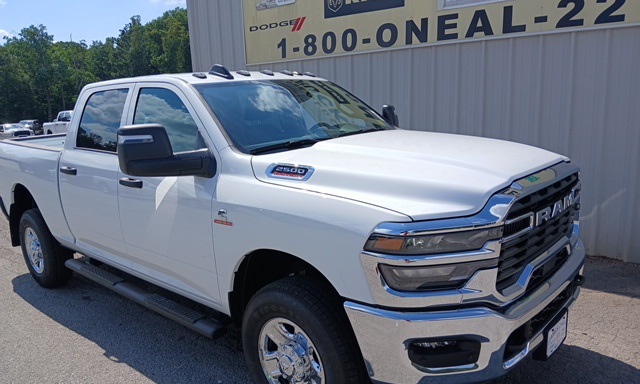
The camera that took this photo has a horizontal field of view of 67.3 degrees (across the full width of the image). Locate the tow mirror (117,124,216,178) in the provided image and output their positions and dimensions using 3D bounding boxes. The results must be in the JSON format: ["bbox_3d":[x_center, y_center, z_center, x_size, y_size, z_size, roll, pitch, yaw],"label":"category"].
[{"bbox_3d":[-0.848,-0.226,2.649,0.250,0.300,0.420,6,13,42],"label":"tow mirror"}]

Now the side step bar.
[{"bbox_3d":[-1.391,0.722,3.577,2.240,0.110,0.170,6,13,42],"label":"side step bar"}]

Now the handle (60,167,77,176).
[{"bbox_3d":[-2.127,-0.172,4.072,0.225,0.052,0.055,6,14,41],"label":"handle"}]

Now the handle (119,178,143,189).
[{"bbox_3d":[-1.322,-0.061,3.368,0.225,0.052,0.055,6,14,41],"label":"handle"}]

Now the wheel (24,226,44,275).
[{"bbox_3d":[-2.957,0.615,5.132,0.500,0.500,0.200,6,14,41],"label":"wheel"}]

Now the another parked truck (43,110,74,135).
[{"bbox_3d":[-13.500,-3.500,27.000,6.000,2.000,2.050,6,13,43],"label":"another parked truck"}]

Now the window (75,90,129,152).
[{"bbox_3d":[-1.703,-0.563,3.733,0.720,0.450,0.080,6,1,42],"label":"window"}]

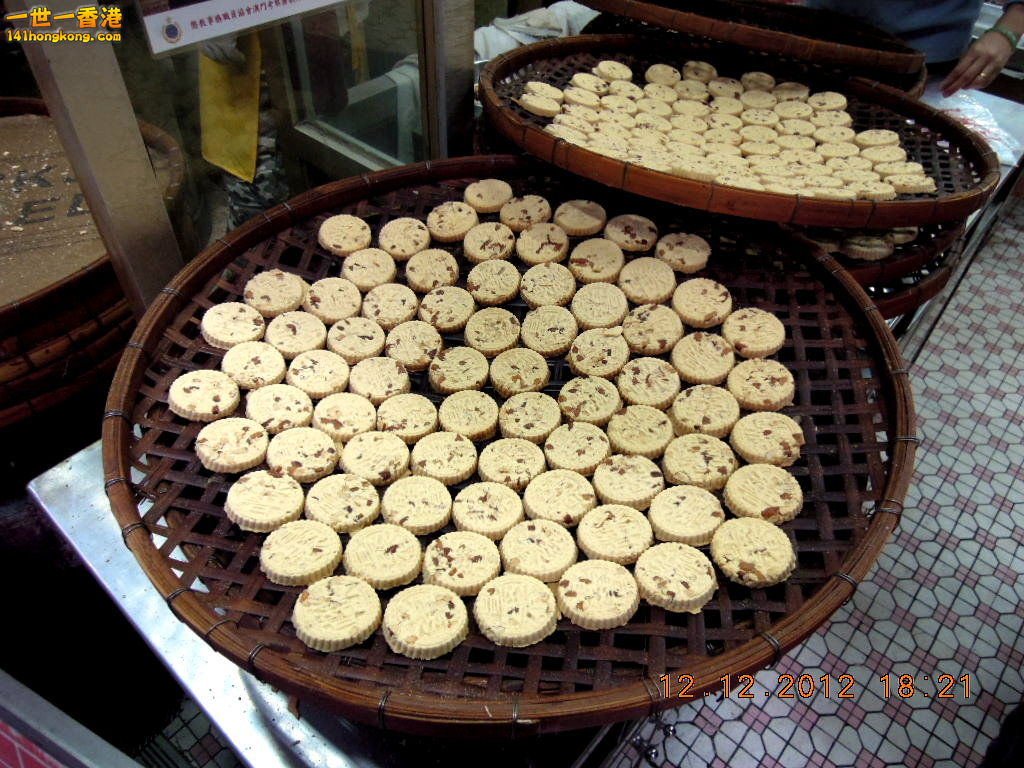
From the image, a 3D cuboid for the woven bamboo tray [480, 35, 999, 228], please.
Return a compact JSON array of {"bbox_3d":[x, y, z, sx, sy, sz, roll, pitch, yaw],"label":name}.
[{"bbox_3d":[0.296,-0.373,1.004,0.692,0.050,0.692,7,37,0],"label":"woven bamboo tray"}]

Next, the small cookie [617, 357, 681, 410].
[{"bbox_3d":[0.124,-0.001,0.640,0.056,0.012,0.056,-4,46,0],"label":"small cookie"}]

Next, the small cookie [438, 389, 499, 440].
[{"bbox_3d":[-0.036,0.025,0.600,0.052,0.009,0.052,2,44,0],"label":"small cookie"}]

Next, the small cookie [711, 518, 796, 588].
[{"bbox_3d":[0.167,0.116,0.489,0.056,0.011,0.056,-8,32,5],"label":"small cookie"}]

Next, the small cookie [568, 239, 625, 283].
[{"bbox_3d":[0.089,-0.129,0.747,0.056,0.012,0.056,-2,55,0],"label":"small cookie"}]

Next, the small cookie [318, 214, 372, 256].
[{"bbox_3d":[-0.170,-0.151,0.723,0.052,0.009,0.052,5,59,-8],"label":"small cookie"}]

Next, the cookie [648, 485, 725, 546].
[{"bbox_3d":[0.141,0.108,0.576,0.059,0.011,0.059,-11,36,0],"label":"cookie"}]

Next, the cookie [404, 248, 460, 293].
[{"bbox_3d":[-0.087,-0.124,0.778,0.056,0.011,0.056,3,52,-3],"label":"cookie"}]

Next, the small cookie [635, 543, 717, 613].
[{"bbox_3d":[0.107,0.124,0.462,0.052,0.009,0.052,-8,32,0],"label":"small cookie"}]

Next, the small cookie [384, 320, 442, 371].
[{"bbox_3d":[-0.103,-0.042,0.749,0.059,0.011,0.059,3,49,-4],"label":"small cookie"}]

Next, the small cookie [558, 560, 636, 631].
[{"bbox_3d":[0.057,0.141,0.480,0.056,0.012,0.056,-1,31,1],"label":"small cookie"}]

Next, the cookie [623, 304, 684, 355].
[{"bbox_3d":[0.130,-0.050,0.651,0.052,0.009,0.052,-6,51,8],"label":"cookie"}]

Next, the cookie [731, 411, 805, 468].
[{"bbox_3d":[0.224,0.049,0.623,0.059,0.011,0.059,-10,40,9],"label":"cookie"}]

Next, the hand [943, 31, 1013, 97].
[{"bbox_3d":[0.839,-0.576,1.280,0.160,0.050,0.080,-44,61,-7],"label":"hand"}]

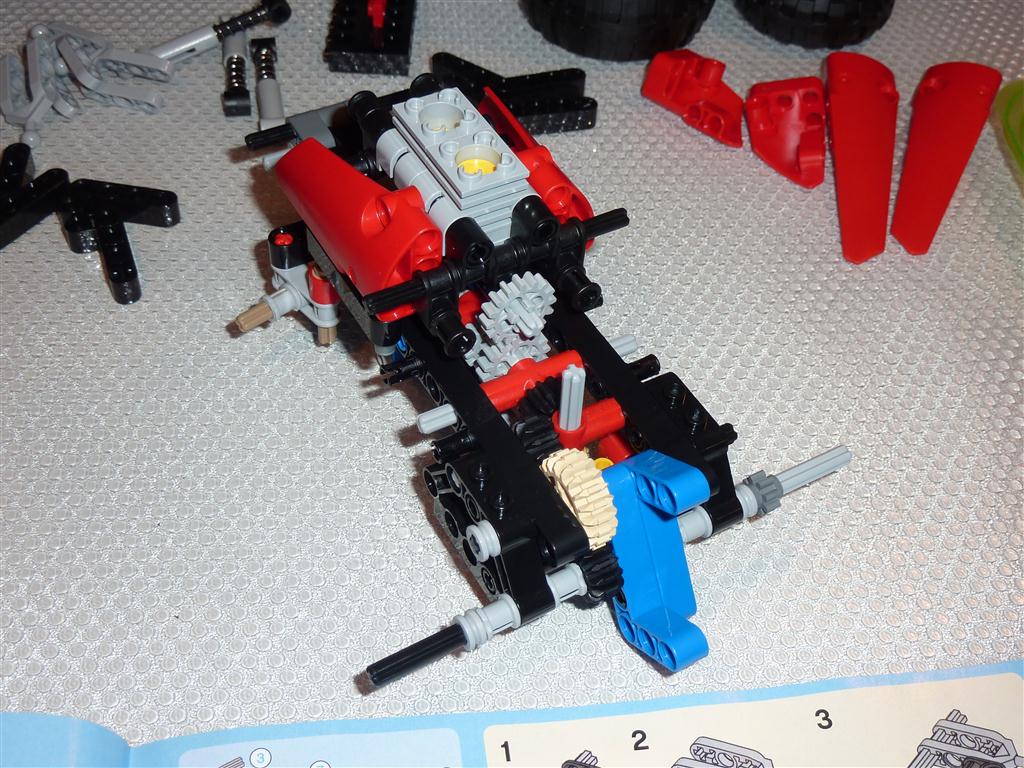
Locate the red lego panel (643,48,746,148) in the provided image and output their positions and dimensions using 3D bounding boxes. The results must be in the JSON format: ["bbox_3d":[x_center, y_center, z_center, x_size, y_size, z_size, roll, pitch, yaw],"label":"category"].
[{"bbox_3d":[0.058,-0.087,0.375,0.037,0.015,0.021,36,55,24],"label":"red lego panel"}]

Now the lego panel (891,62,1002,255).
[{"bbox_3d":[0.124,-0.068,0.362,0.023,0.014,0.085,18,50,11],"label":"lego panel"}]

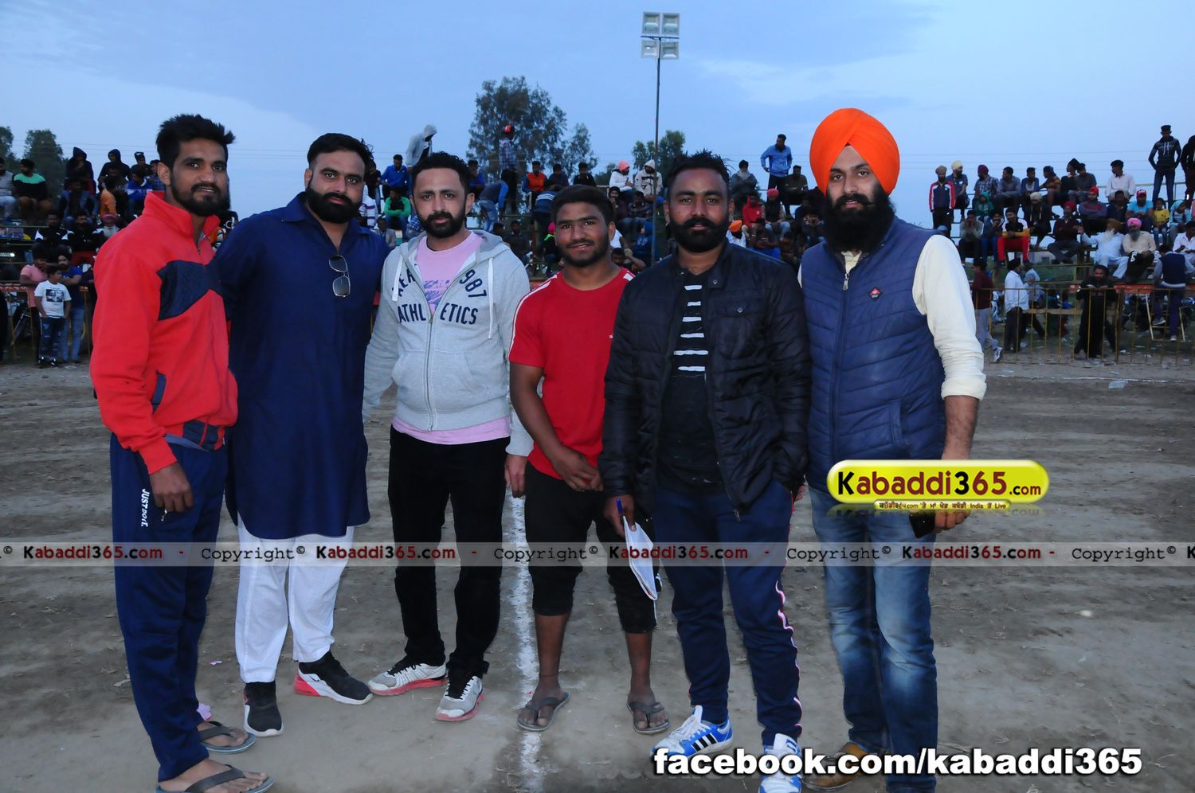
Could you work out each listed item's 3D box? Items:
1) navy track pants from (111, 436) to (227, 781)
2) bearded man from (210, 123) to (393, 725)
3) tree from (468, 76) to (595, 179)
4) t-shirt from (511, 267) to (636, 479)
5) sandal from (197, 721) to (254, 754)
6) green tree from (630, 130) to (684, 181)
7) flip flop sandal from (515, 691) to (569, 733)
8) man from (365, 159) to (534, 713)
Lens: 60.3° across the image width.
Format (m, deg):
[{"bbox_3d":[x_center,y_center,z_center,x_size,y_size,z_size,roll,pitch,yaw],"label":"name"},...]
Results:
[{"bbox_3d":[-1.135,0.519,2.772,0.310,0.930,0.420,1,6,10],"label":"navy track pants"},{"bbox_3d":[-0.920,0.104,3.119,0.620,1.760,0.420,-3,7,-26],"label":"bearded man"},{"bbox_3d":[-2.858,-8.738,44.565,5.600,10.050,5.600,0,6,0],"label":"tree"},{"bbox_3d":[-0.027,-0.068,3.130,0.470,0.635,0.270,0,6,0],"label":"t-shirt"},{"bbox_3d":[-1.147,0.987,3.000,0.290,0.065,0.110,0,6,-4],"label":"sandal"},{"bbox_3d":[2.737,-7.938,46.452,3.200,8.040,3.200,0,6,0],"label":"green tree"},{"bbox_3d":[-0.158,0.962,3.221,0.105,0.060,0.260,2,7,15],"label":"flip flop sandal"},{"bbox_3d":[-0.480,0.115,3.201,0.560,1.720,0.420,2,6,14],"label":"man"}]

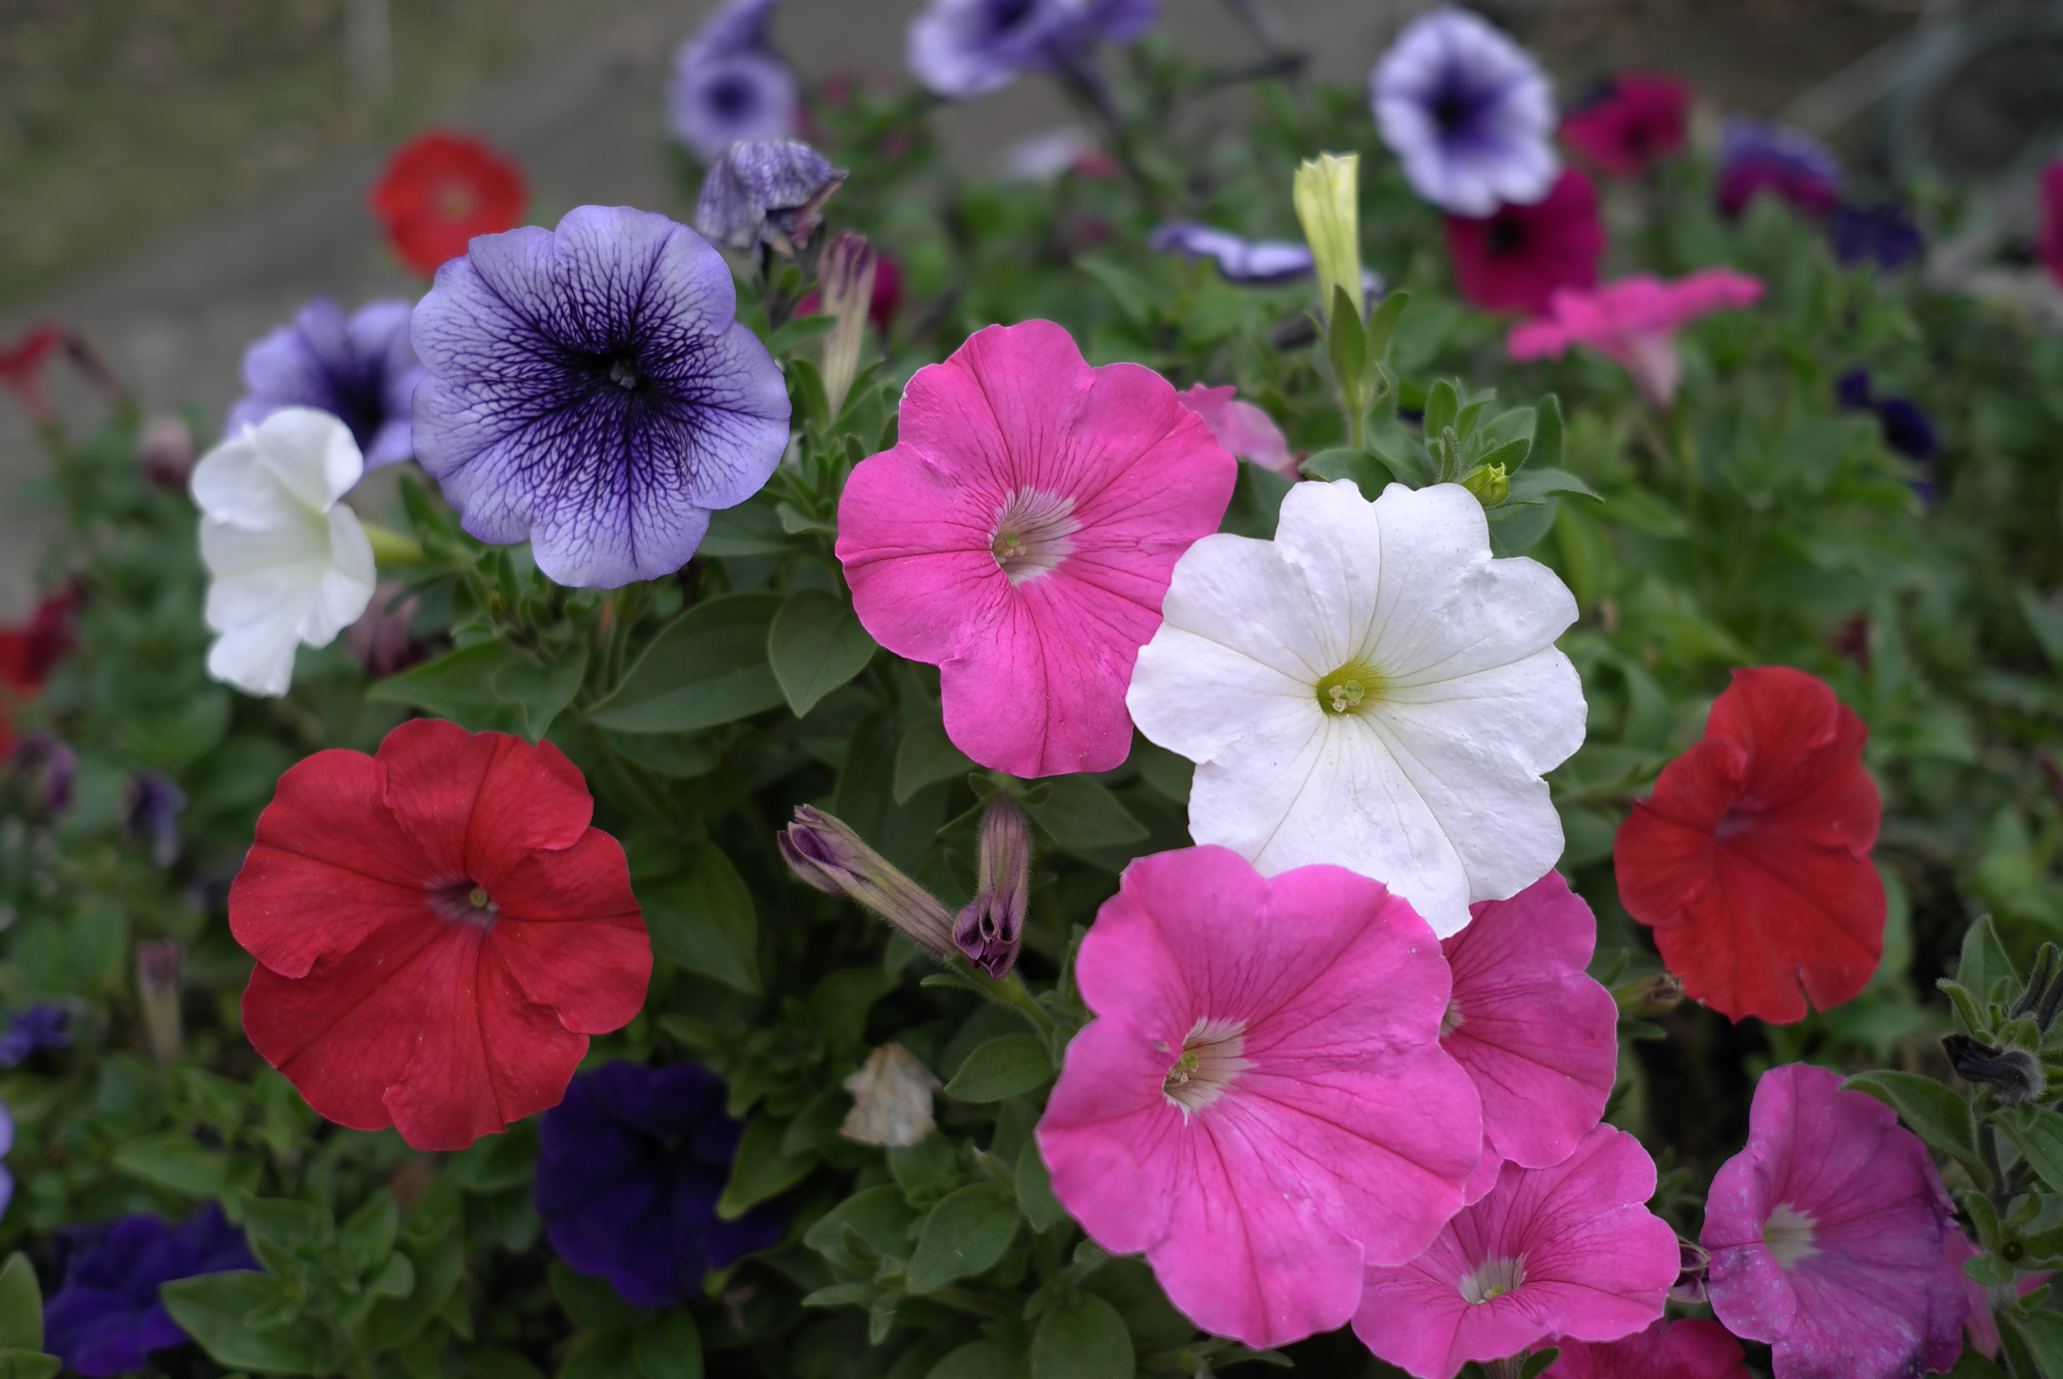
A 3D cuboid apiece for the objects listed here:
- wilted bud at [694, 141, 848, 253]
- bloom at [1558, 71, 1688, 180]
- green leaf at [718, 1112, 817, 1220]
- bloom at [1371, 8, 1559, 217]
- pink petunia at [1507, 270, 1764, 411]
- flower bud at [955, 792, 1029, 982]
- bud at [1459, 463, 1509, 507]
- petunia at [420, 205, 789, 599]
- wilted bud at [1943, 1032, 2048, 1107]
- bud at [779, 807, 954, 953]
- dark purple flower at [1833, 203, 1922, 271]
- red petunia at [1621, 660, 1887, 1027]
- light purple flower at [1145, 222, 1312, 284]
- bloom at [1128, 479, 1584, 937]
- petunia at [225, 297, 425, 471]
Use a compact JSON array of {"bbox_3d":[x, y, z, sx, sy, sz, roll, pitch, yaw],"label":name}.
[{"bbox_3d":[-0.060,-0.113,0.460,0.036,0.029,0.030,5,30,5],"label":"wilted bud"},{"bbox_3d":[0.301,-0.287,1.020,0.068,0.062,0.042,16,2,23],"label":"bloom"},{"bbox_3d":[-0.059,0.108,0.455,0.018,0.008,0.037,26,58,30],"label":"green leaf"},{"bbox_3d":[0.172,-0.230,0.800,0.077,0.080,0.043,-2,6,-7],"label":"bloom"},{"bbox_3d":[0.187,-0.108,0.620,0.076,0.042,0.070,-14,2,-8],"label":"pink petunia"},{"bbox_3d":[-0.007,0.037,0.383,0.013,0.013,0.035,0,69,0],"label":"flower bud"},{"bbox_3d":[0.084,-0.038,0.371,0.009,0.010,0.009,2,39,-37],"label":"bud"},{"bbox_3d":[-0.085,-0.057,0.403,0.073,0.073,0.036,1,0,-5],"label":"petunia"},{"bbox_3d":[0.180,0.071,0.375,0.020,0.012,0.011,13,21,-18],"label":"wilted bud"},{"bbox_3d":[-0.031,0.036,0.375,0.041,0.014,0.014,38,0,-12],"label":"bud"},{"bbox_3d":[0.316,-0.169,0.750,0.034,0.026,0.029,14,70,18],"label":"dark purple flower"},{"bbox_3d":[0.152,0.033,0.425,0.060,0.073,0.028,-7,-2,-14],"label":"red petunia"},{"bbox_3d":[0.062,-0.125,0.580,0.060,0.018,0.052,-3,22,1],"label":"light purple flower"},{"bbox_3d":[0.057,0.005,0.366,0.079,0.079,0.038,4,-9,-1],"label":"bloom"},{"bbox_3d":[-0.214,-0.093,0.610,0.072,0.068,0.042,12,-10,17],"label":"petunia"}]

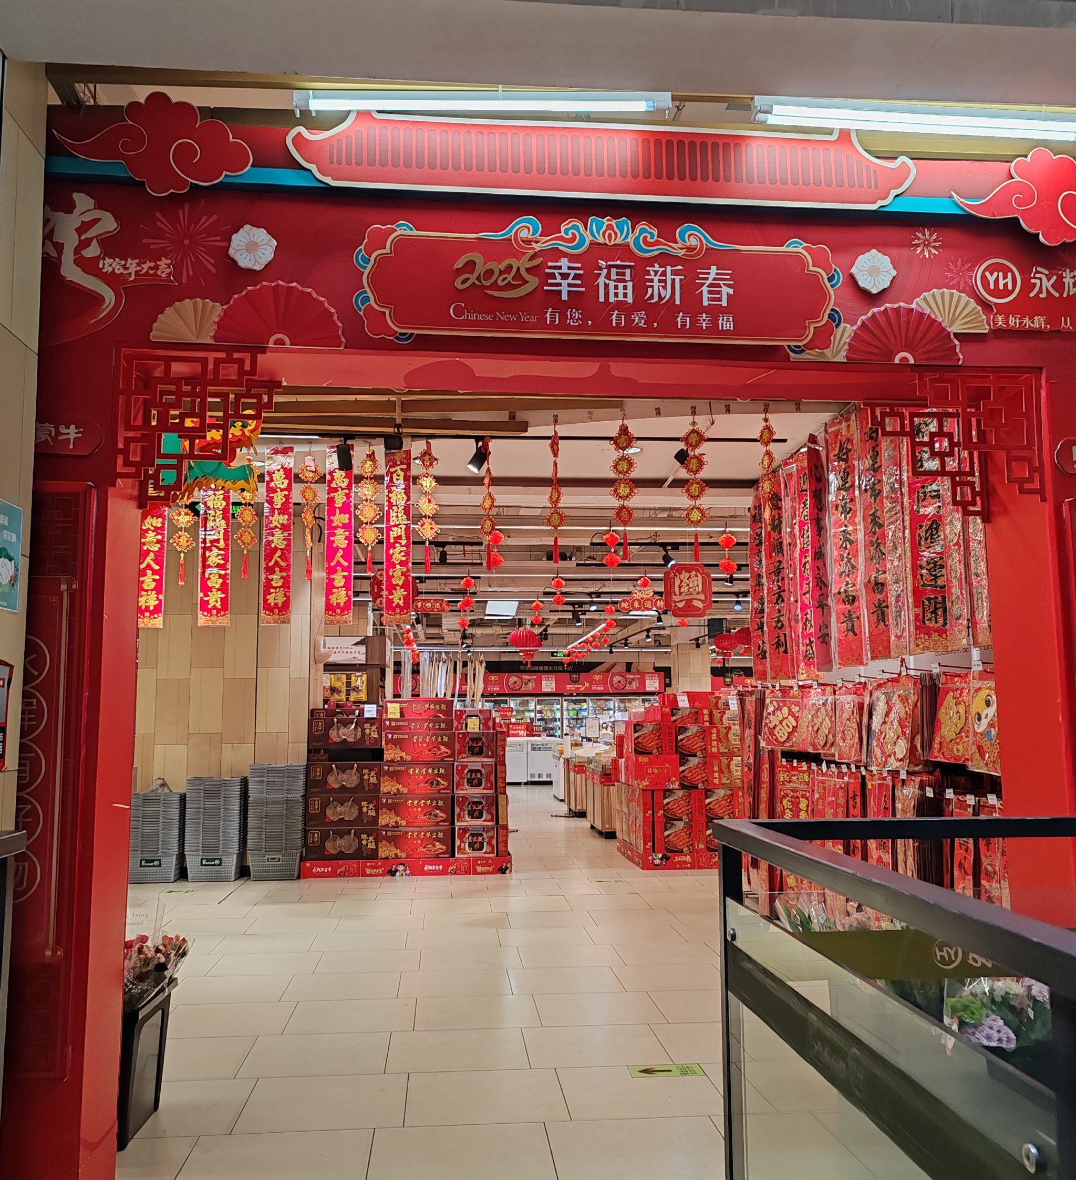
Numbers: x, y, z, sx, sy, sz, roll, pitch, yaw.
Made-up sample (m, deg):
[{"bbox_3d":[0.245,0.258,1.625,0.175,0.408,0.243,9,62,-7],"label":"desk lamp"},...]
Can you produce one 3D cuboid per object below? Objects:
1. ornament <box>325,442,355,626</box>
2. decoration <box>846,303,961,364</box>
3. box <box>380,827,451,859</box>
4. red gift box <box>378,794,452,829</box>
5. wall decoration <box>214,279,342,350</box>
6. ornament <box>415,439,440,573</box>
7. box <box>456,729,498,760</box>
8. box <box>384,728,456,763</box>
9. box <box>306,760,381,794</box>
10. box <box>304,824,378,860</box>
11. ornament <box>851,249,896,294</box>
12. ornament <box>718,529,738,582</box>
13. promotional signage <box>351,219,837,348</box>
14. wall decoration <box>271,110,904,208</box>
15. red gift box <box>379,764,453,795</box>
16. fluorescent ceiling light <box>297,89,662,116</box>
[{"bbox_3d":[-1.403,-0.386,7.900,0.196,1.285,0.020,0,-6,-5],"label":"ornament"},{"bbox_3d":[1.172,-0.824,3.614,0.378,0.201,0.030,0,-6,-5],"label":"decoration"},{"bbox_3d":[-1.119,2.313,10.238,0.646,0.272,0.140,0,-6,-5],"label":"box"},{"bbox_3d":[-1.124,2.026,10.270,0.650,0.284,0.140,0,-6,-5],"label":"red gift box"},{"bbox_3d":[-0.789,-0.838,3.431,0.395,0.205,0.035,0,-6,-5],"label":"wall decoration"},{"bbox_3d":[-0.765,-0.578,7.750,0.163,0.945,0.030,0,-6,-5],"label":"ornament"},{"bbox_3d":[-0.580,1.463,10.502,0.386,0.285,0.130,0,-6,-5],"label":"box"},{"bbox_3d":[-1.087,1.450,10.338,0.645,0.280,0.140,0,-6,-5],"label":"box"},{"bbox_3d":[-1.787,1.746,10.369,0.679,0.296,0.130,0,-6,-5],"label":"box"},{"bbox_3d":[-1.772,2.306,10.187,0.661,0.273,0.150,0,-6,-5],"label":"box"},{"bbox_3d":[1.076,-1.019,3.610,0.152,0.148,0.035,0,-6,-5],"label":"ornament"},{"bbox_3d":[1.607,-0.289,9.567,0.165,0.437,0.160,0,-6,-5],"label":"ornament"},{"bbox_3d":[0.190,-0.960,3.531,1.508,0.431,0.050,0,-6,-5],"label":"promotional signage"},{"bbox_3d":[0.229,-1.368,3.547,2.010,0.280,0.050,0,-6,-5],"label":"wall decoration"},{"bbox_3d":[-1.121,1.760,10.423,0.673,0.287,0.130,0,-6,-5],"label":"red gift box"},{"bbox_3d":[-0.165,-1.484,3.405,1.142,0.060,0.090,0,-6,-1],"label":"fluorescent ceiling light"}]

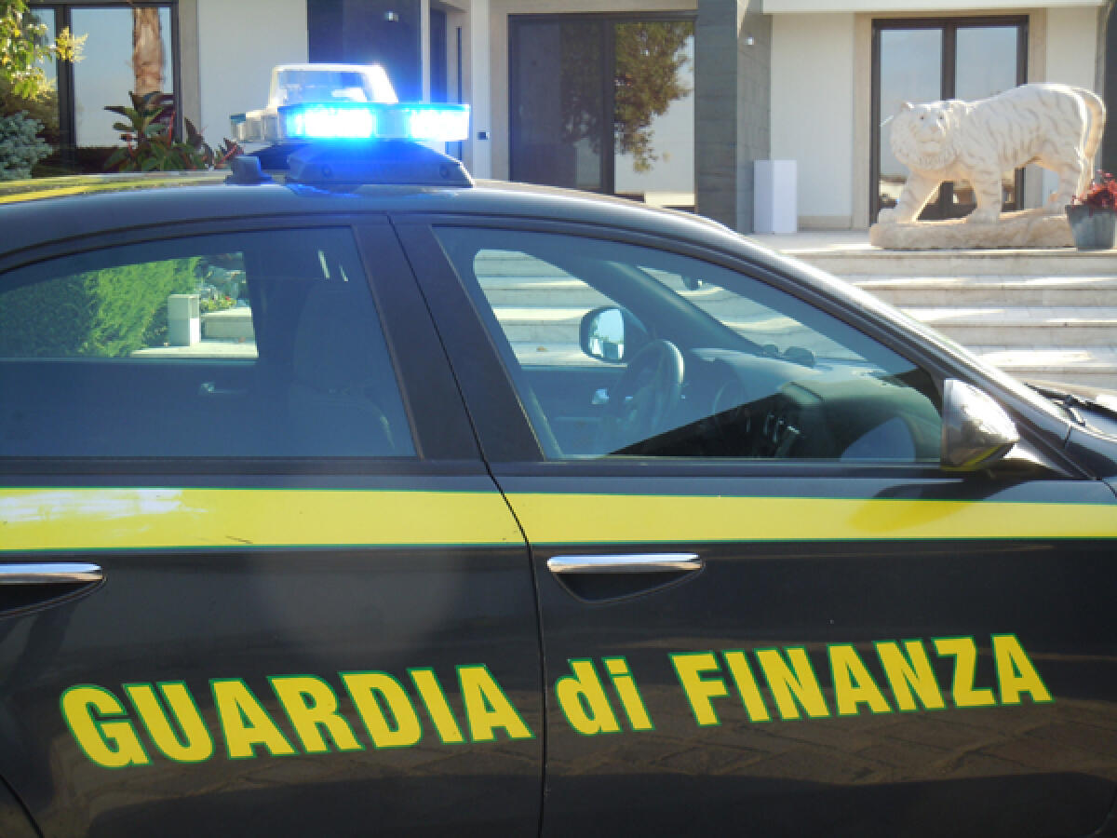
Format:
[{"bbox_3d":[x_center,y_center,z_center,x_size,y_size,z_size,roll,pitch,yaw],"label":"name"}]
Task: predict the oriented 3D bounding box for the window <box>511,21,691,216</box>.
[{"bbox_3d":[0.441,-2.932,18.331,1.853,1.936,0.120,1,7,7],"label":"window"}]

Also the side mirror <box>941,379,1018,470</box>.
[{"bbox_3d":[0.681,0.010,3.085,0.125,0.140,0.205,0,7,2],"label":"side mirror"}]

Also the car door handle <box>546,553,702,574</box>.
[{"bbox_3d":[0.103,0.226,2.991,0.255,0.027,0.040,0,7,-17],"label":"car door handle"}]

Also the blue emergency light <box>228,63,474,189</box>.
[{"bbox_3d":[-0.436,-0.554,3.638,0.339,0.228,0.981,-3,8,-17],"label":"blue emergency light"}]

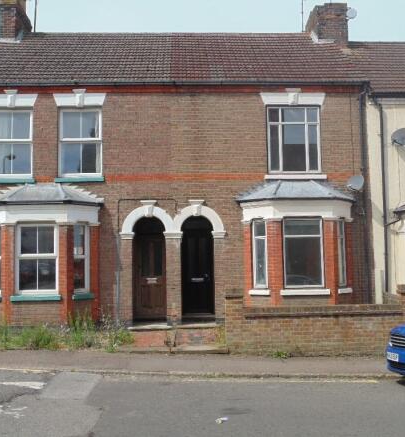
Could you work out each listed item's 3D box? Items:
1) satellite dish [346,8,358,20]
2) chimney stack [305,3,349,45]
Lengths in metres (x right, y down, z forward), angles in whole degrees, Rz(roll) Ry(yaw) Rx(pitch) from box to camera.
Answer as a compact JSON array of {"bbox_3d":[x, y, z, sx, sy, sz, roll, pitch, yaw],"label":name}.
[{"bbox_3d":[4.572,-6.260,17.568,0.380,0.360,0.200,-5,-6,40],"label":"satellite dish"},{"bbox_3d":[3.916,-5.826,17.954,0.947,1.282,1.300,-1,-5,-3],"label":"chimney stack"}]

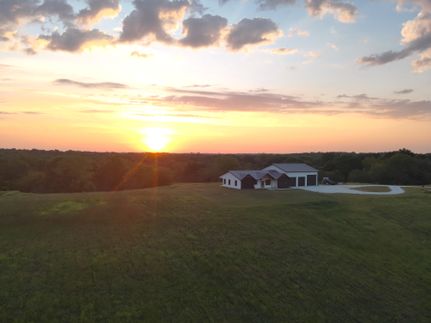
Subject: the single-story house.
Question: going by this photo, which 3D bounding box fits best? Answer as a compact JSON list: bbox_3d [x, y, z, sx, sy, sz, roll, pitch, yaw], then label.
[{"bbox_3d":[16.500,4.220,91.400,26.900,6.800,14.100,-1,2,-25],"label":"single-story house"}]

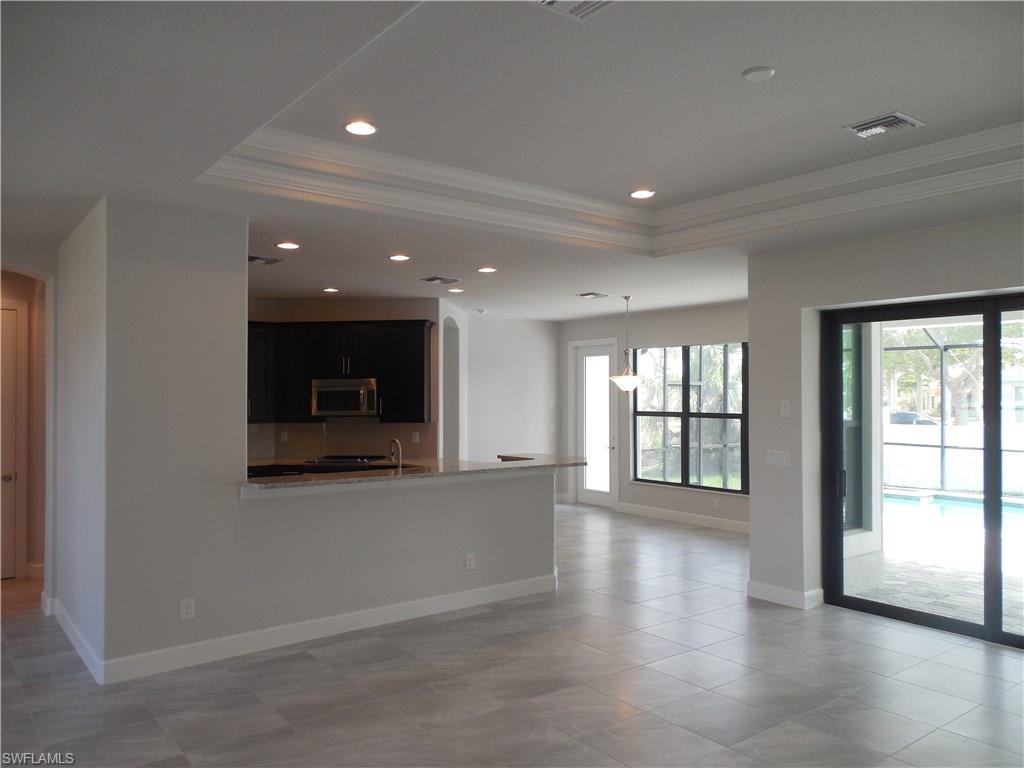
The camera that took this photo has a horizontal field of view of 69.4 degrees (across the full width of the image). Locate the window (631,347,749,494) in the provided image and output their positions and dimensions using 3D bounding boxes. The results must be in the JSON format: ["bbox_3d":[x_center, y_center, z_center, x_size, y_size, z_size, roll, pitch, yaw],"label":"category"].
[{"bbox_3d":[2.340,0.439,9.922,0.100,1.902,1.938,1,-1,-38],"label":"window"}]

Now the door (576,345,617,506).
[{"bbox_3d":[1.276,0.623,11.228,0.060,2.418,0.849,1,-1,-38],"label":"door"}]

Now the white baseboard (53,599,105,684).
[{"bbox_3d":[-2.926,1.688,4.963,0.021,0.139,1.749,1,-1,-38],"label":"white baseboard"}]

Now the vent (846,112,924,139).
[{"bbox_3d":[2.038,-1.388,4.045,0.330,0.020,0.300,1,-1,-38],"label":"vent"}]

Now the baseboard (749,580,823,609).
[{"bbox_3d":[2.262,1.722,6.105,0.334,0.136,0.497,1,-1,-38],"label":"baseboard"}]

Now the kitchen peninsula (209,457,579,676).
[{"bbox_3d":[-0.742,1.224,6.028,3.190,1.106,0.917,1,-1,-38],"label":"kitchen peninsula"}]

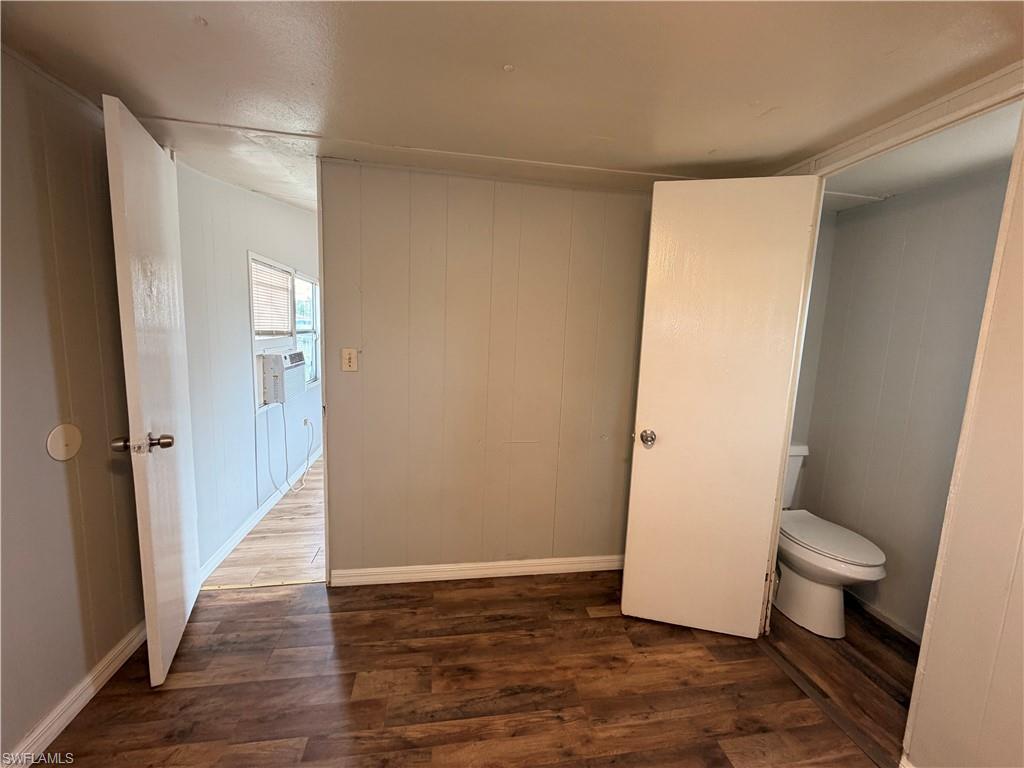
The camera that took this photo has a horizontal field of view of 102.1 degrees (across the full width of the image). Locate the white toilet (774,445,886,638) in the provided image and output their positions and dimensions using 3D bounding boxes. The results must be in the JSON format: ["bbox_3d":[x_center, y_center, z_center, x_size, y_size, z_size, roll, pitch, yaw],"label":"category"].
[{"bbox_3d":[1.485,0.772,2.126,0.440,0.770,0.760,1,8,-10],"label":"white toilet"}]

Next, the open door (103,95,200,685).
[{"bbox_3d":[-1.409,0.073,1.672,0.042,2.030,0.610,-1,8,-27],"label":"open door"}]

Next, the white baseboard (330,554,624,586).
[{"bbox_3d":[-0.037,1.028,2.313,1.850,0.091,0.018,1,8,-10],"label":"white baseboard"}]

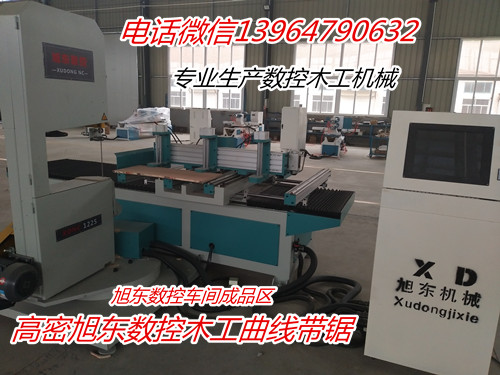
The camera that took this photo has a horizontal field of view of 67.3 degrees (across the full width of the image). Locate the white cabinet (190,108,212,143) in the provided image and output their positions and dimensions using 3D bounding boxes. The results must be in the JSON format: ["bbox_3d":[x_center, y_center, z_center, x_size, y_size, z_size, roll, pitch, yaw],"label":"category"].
[{"bbox_3d":[-2.050,-2.609,15.962,0.800,1.412,0.450,5,12,12],"label":"white cabinet"}]

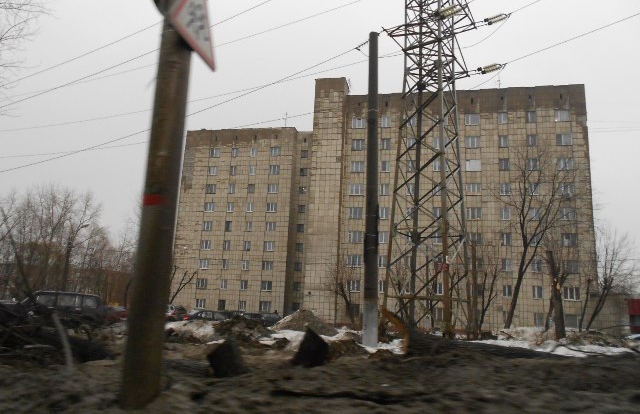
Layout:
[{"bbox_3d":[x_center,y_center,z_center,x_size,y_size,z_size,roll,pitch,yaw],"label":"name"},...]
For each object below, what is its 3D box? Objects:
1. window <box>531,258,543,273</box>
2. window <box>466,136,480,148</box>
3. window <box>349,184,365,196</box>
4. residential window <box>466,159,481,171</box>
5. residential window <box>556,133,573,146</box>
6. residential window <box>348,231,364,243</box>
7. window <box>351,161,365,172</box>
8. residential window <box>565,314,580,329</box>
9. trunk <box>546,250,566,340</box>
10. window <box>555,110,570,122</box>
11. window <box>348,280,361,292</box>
[{"bbox_3d":[23.610,6.422,52.230,1.080,1.430,0.200,0,-11,13],"label":"window"},{"bbox_3d":[17.997,-7.574,56.387,1.680,1.430,0.200,0,-11,13],"label":"window"},{"bbox_3d":[4.535,-2.033,58.344,1.680,1.430,0.200,0,-11,13],"label":"window"},{"bbox_3d":[17.862,-4.780,55.846,1.680,1.430,0.200,0,-11,13],"label":"residential window"},{"bbox_3d":[27.559,-7.540,54.184,1.680,1.430,0.200,0,-11,13],"label":"residential window"},{"bbox_3d":[4.265,3.557,57.261,1.680,1.430,0.200,0,-11,13],"label":"residential window"},{"bbox_3d":[4.622,-4.893,58.759,1.593,1.355,0.150,0,-11,13],"label":"window"},{"bbox_3d":[26.549,11.959,50.374,1.557,1.371,0.150,0,-11,13],"label":"residential window"},{"bbox_3d":[13.776,5.097,28.000,1.150,5.242,0.850,0,-11,13],"label":"trunk"},{"bbox_3d":[27.693,-10.335,54.726,1.680,1.430,0.200,0,-11,13],"label":"window"},{"bbox_3d":[3.922,9.153,56.017,1.615,1.325,0.150,0,-11,13],"label":"window"}]

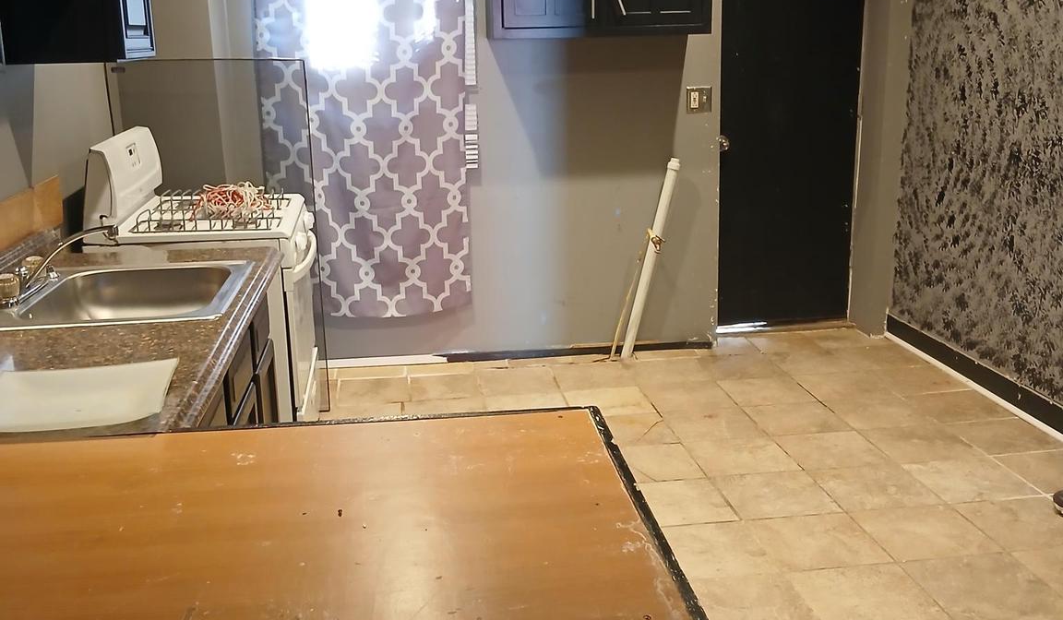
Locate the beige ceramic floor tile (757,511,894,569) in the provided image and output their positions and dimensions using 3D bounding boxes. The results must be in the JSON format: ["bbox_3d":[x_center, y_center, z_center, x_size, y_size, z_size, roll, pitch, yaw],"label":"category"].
[{"bbox_3d":[0.834,0.682,3.122,0.330,0.010,0.325,-3,15,-8],"label":"beige ceramic floor tile"}]

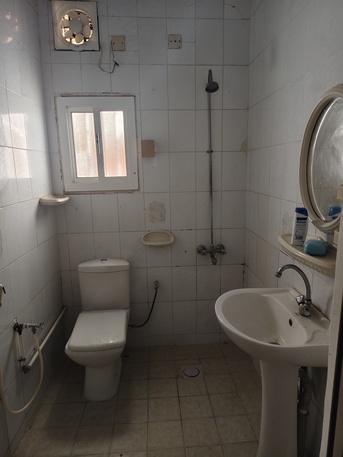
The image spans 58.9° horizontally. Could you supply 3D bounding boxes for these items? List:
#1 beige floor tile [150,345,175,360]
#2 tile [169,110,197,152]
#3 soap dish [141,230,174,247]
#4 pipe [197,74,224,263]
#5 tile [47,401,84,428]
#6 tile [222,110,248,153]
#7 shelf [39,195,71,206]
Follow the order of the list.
[{"bbox_3d":[-0.084,1.022,2.458,0.198,0.010,0.198,-2,11,-3],"label":"beige floor tile"},{"bbox_3d":[0.084,-0.722,2.261,0.200,0.300,0.010,-2,11,-3],"label":"tile"},{"bbox_3d":[-0.104,0.075,2.331,0.250,0.095,0.120,-2,11,-4],"label":"soap dish"},{"bbox_3d":[0.303,-0.407,2.225,0.232,1.405,0.210,-2,11,-3],"label":"pipe"},{"bbox_3d":[-0.643,1.149,1.868,0.198,0.010,0.198,-2,11,-3],"label":"tile"},{"bbox_3d":[0.478,-0.734,2.281,0.188,0.298,0.010,-2,11,-3],"label":"tile"},{"bbox_3d":[-0.803,-0.196,2.125,0.155,0.055,0.270,-2,11,-4],"label":"shelf"}]

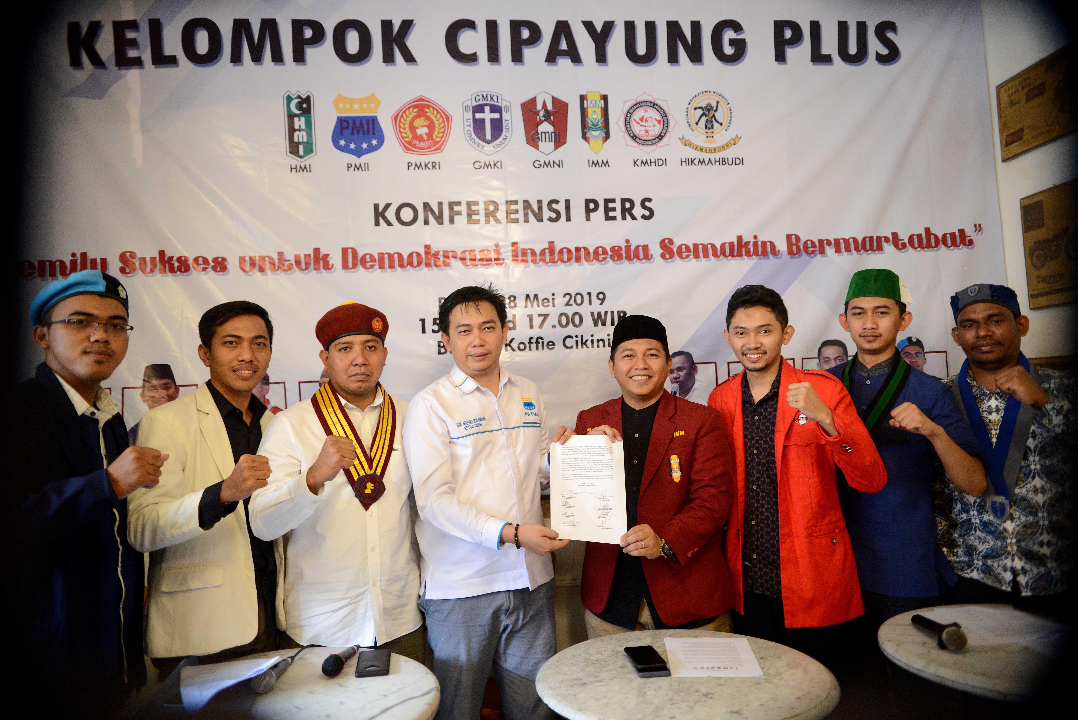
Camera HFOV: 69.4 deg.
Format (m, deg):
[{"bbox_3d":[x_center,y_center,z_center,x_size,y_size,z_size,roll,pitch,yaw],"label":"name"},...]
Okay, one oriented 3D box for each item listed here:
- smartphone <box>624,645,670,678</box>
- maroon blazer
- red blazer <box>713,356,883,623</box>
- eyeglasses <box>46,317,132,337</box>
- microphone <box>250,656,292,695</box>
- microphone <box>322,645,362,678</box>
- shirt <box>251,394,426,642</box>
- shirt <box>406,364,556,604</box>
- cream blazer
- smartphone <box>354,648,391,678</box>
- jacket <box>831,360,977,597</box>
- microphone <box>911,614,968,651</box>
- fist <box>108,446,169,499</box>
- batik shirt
[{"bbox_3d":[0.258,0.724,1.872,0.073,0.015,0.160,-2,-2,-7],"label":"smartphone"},{"bbox_3d":[0.335,0.425,2.210,0.480,0.660,0.310,-2,-2,13],"label":"maroon blazer"},{"bbox_3d":[0.730,0.388,2.200,0.490,0.740,0.320,-2,-2,19],"label":"red blazer"},{"bbox_3d":[-1.015,-0.060,1.754,0.140,0.042,0.140,-4,-7,37],"label":"eyeglasses"},{"bbox_3d":[-0.603,0.722,1.800,0.052,0.052,0.180,-2,-6,3],"label":"microphone"},{"bbox_3d":[-0.466,0.707,1.855,0.052,0.052,0.191,-3,-7,8],"label":"microphone"},{"bbox_3d":[-0.532,0.402,2.070,0.470,0.670,0.360,-1,-2,-24],"label":"shirt"},{"bbox_3d":[-0.170,0.340,2.180,0.430,0.655,0.320,-1,-2,-23],"label":"shirt"},{"bbox_3d":[-0.830,0.390,1.950,0.450,0.690,0.330,0,-3,-33],"label":"cream blazer"},{"bbox_3d":[-0.399,0.736,1.885,0.077,0.011,0.155,-1,-2,-9],"label":"smartphone"},{"bbox_3d":[1.045,0.345,2.320,0.470,0.680,0.310,-3,-2,29],"label":"jacket"},{"bbox_3d":[0.944,0.641,1.851,0.056,0.055,0.228,-2,-6,1],"label":"microphone"},{"bbox_3d":[-0.782,0.217,1.520,0.085,0.095,0.105,1,-3,-45],"label":"fist"},{"bbox_3d":[1.352,0.337,2.250,0.450,0.640,0.310,-3,-2,27],"label":"batik shirt"}]

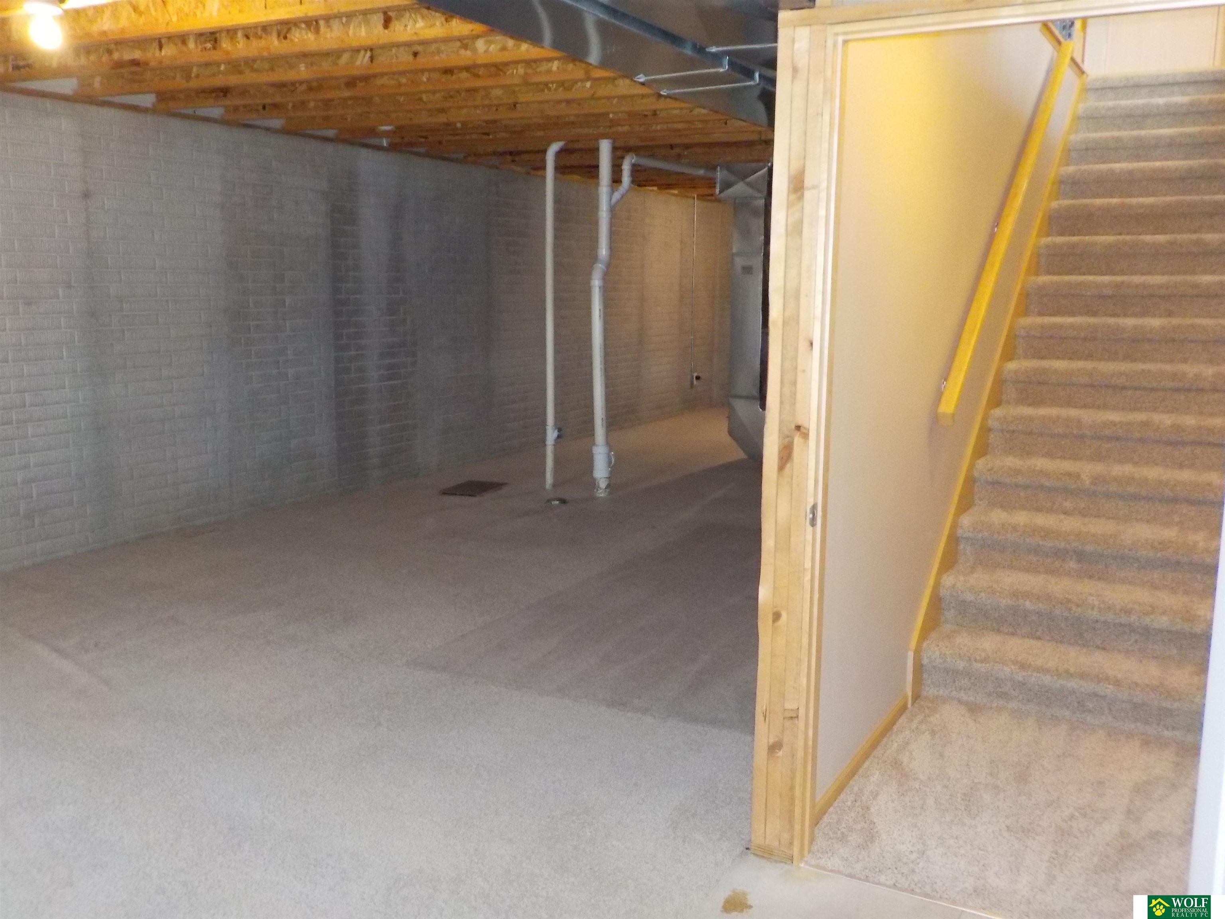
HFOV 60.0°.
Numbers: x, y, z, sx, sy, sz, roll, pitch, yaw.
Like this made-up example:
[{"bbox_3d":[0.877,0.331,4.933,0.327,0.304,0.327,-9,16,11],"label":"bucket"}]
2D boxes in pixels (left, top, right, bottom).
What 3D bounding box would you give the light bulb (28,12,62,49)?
[{"bbox_3d":[-1.909,-1.446,3.580,0.070,0.118,0.070,6,11,28],"label":"light bulb"}]

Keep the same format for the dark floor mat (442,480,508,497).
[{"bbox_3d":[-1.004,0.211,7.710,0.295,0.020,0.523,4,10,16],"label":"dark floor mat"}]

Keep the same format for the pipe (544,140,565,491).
[{"bbox_3d":[-0.396,-0.990,7.510,0.160,2.470,0.075,6,11,28],"label":"pipe"}]

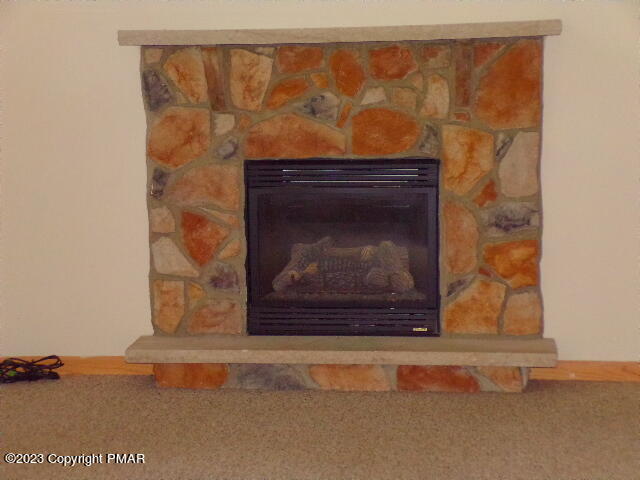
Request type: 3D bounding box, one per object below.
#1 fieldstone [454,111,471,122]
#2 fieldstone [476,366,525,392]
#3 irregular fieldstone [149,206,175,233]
[{"bbox_3d":[0.631,-0.548,6.056,0.070,0.053,0.045,0,8,8],"label":"fieldstone"},{"bbox_3d":[0.792,0.604,6.003,0.208,0.116,0.070,0,8,8],"label":"fieldstone"},{"bbox_3d":[-0.719,-0.099,6.309,0.113,0.120,0.060,0,8,8],"label":"irregular fieldstone"}]

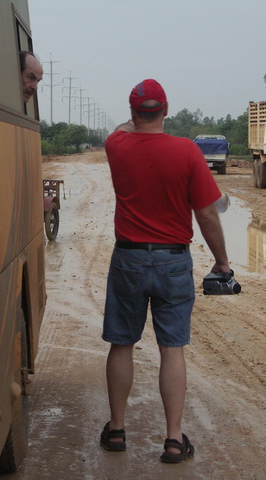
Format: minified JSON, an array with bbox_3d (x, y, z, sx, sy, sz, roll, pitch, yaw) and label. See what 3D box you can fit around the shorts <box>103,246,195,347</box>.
[{"bbox_3d":[0.079,0.264,8.350,0.440,0.490,0.320,0,3,2],"label":"shorts"}]

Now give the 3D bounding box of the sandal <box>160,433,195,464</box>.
[{"bbox_3d":[0.217,0.968,8.200,0.115,0.125,0.290,1,3,18],"label":"sandal"}]

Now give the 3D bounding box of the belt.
[{"bbox_3d":[0.093,0.030,8.340,0.360,0.055,0.280,0,3,0],"label":"belt"}]

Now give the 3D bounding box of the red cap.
[{"bbox_3d":[0.066,-0.698,8.410,0.180,0.155,0.270,-1,3,-12],"label":"red cap"}]

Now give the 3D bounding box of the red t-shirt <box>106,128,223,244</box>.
[{"bbox_3d":[0.146,-0.255,8.360,0.550,0.550,0.360,0,3,2],"label":"red t-shirt"}]

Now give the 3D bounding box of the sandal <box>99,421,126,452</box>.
[{"bbox_3d":[-0.100,0.954,8.520,0.115,0.125,0.290,0,3,-8],"label":"sandal"}]

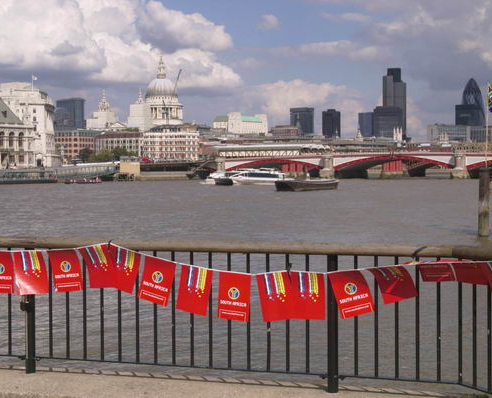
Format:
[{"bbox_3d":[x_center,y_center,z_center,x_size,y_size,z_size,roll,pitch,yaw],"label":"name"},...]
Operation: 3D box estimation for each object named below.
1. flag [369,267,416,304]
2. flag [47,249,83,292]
[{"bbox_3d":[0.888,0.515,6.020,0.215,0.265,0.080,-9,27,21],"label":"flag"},{"bbox_3d":[-1.224,0.487,6.750,0.205,0.280,0.050,-5,2,12],"label":"flag"}]

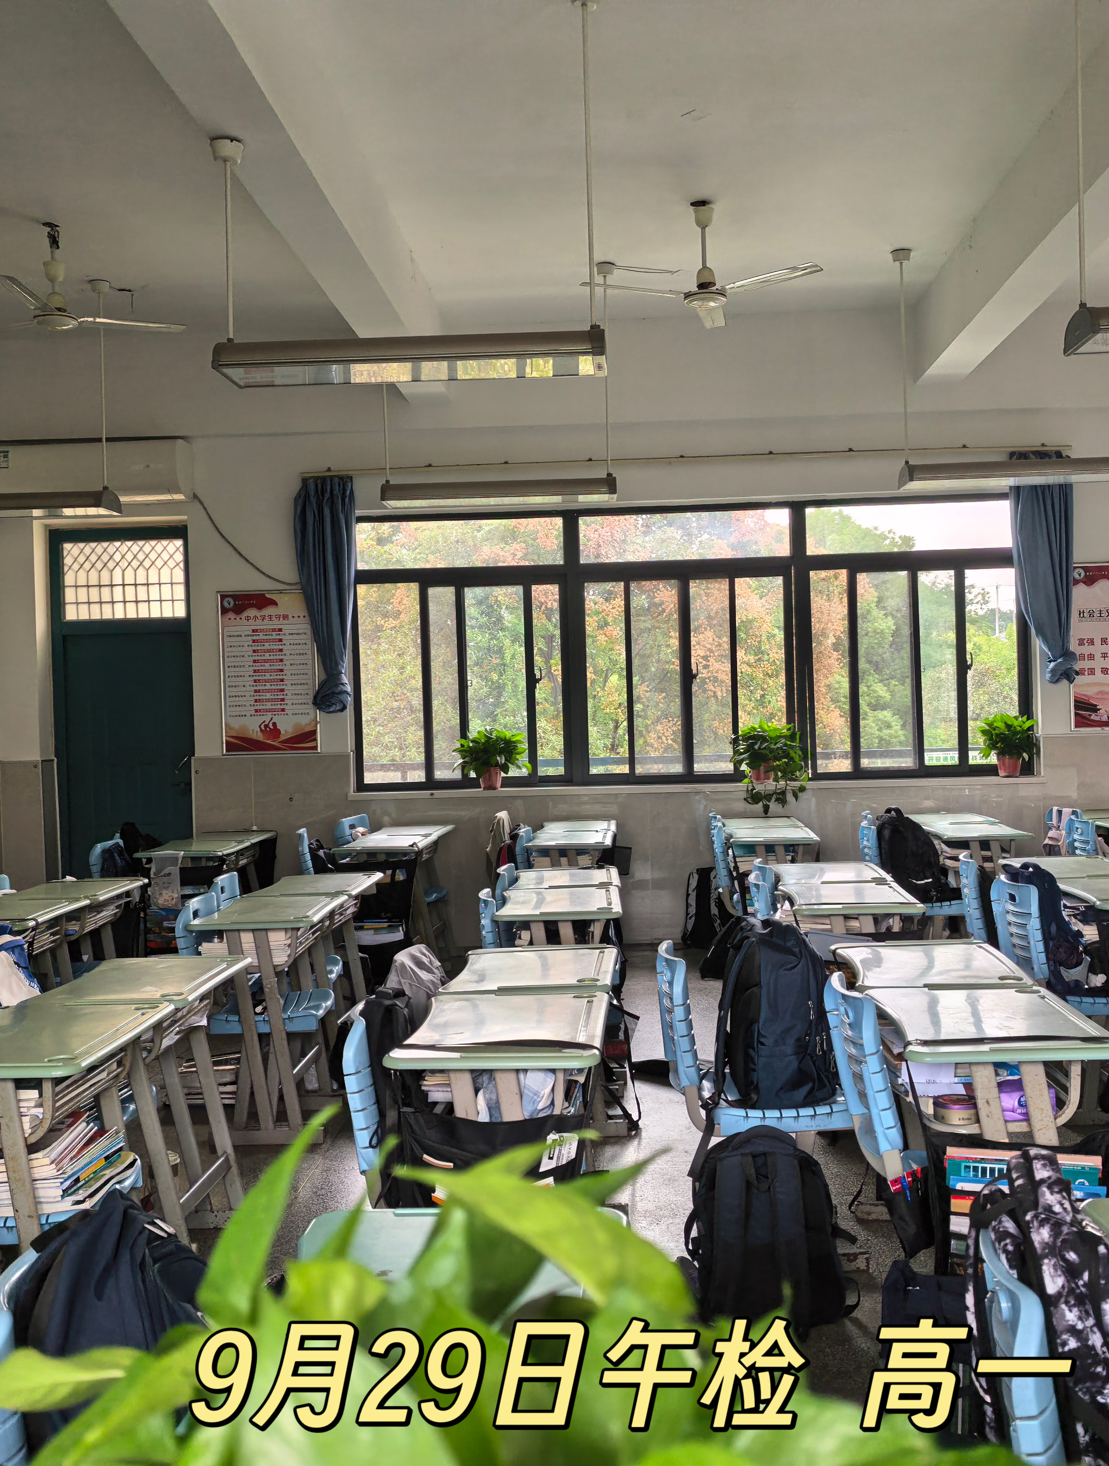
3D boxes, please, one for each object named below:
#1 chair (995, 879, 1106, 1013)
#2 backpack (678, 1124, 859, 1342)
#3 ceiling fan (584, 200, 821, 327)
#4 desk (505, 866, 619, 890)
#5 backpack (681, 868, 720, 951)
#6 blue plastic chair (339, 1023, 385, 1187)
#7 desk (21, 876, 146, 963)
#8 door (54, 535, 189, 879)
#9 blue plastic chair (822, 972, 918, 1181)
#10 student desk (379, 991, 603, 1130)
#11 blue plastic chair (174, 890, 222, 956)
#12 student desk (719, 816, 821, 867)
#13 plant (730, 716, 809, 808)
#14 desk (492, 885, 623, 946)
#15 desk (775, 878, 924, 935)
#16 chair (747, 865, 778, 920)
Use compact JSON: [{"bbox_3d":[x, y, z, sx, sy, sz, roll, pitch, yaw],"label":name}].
[{"bbox_3d":[1.774,0.900,4.583,0.460,0.790,0.400,-2,1,3],"label":"chair"},{"bbox_3d":[0.522,1.128,3.143,0.360,0.430,0.220,-1,1,13],"label":"backpack"},{"bbox_3d":[0.684,-2.167,6.212,1.130,0.480,1.060,-2,1,4],"label":"ceiling fan"},{"bbox_3d":[0.051,0.949,5.336,0.420,0.765,0.600,-2,1,3],"label":"desk"},{"bbox_3d":[0.875,1.028,7.880,0.290,0.490,0.180,-2,1,4],"label":"backpack"},{"bbox_3d":[-0.191,0.988,2.926,0.460,0.790,0.400,-2,1,3],"label":"blue plastic chair"},{"bbox_3d":[-1.907,1.006,5.341,0.430,0.765,0.600,-2,1,3],"label":"desk"},{"bbox_3d":[-2.658,0.047,8.459,0.920,2.635,0.090,-2,1,4],"label":"door"},{"bbox_3d":[0.885,0.955,3.018,0.490,0.790,0.410,-2,1,4],"label":"blue plastic chair"},{"bbox_3d":[-0.090,0.996,2.918,0.425,0.757,0.600,-2,1,4],"label":"student desk"},{"bbox_3d":[-1.049,0.990,4.869,0.500,0.815,0.420,-2,1,3],"label":"blue plastic chair"},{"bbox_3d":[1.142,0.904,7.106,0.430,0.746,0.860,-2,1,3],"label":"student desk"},{"bbox_3d":[1.270,0.185,8.024,0.470,0.540,0.420,-2,1,3],"label":"plant"},{"bbox_3d":[0.033,0.973,4.816,0.440,0.745,0.600,-2,1,4],"label":"desk"},{"bbox_3d":[1.048,0.944,4.781,0.440,0.745,0.600,-2,1,4],"label":"desk"},{"bbox_3d":[0.973,0.932,4.866,0.500,0.815,0.420,-2,1,3],"label":"chair"}]

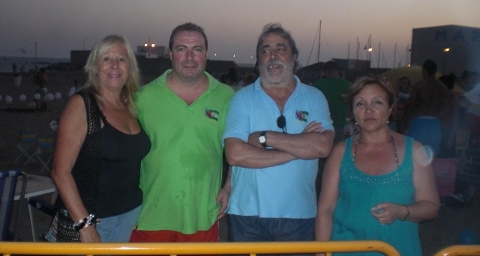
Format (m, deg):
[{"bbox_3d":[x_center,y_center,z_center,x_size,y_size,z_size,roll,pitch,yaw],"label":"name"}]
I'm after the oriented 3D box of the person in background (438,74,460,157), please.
[{"bbox_3d":[3.579,-0.162,9.000,0.480,1.560,0.340,-4,9,-37],"label":"person in background"}]

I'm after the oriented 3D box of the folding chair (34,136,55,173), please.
[{"bbox_3d":[-3.053,0.422,8.400,0.450,0.600,0.450,-2,8,-27],"label":"folding chair"}]

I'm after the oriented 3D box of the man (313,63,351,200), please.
[{"bbox_3d":[1.137,0.012,6.550,0.520,1.700,0.320,2,7,6],"label":"man"}]

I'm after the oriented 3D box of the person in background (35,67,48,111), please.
[{"bbox_3d":[-7.233,-1.421,19.200,0.500,1.600,0.340,0,7,-11],"label":"person in background"}]

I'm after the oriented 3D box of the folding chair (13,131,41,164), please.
[{"bbox_3d":[-3.613,0.333,9.000,0.450,0.600,0.450,-4,9,-37],"label":"folding chair"}]

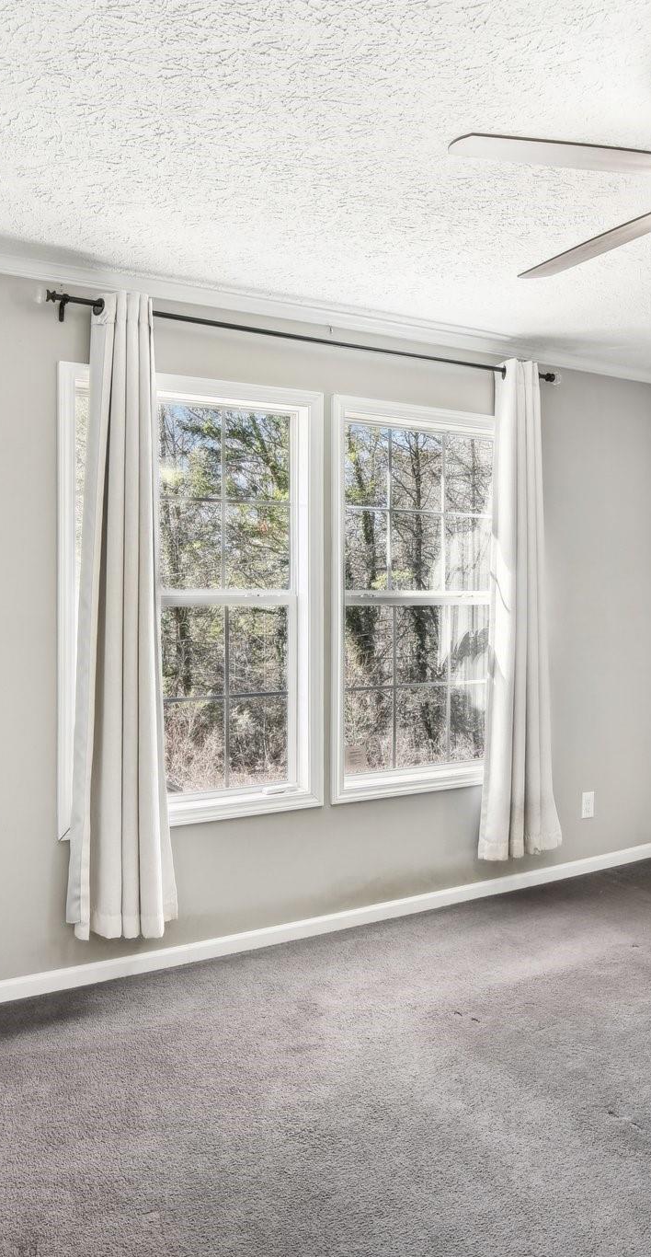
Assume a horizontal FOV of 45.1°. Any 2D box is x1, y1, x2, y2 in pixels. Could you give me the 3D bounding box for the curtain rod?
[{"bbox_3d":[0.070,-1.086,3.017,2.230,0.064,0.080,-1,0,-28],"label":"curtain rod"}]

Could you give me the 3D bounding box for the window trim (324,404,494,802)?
[{"bbox_3d":[0.450,-0.115,3.339,0.985,1.613,0.095,-1,0,-28],"label":"window trim"}]

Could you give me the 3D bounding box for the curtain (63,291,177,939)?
[{"bbox_3d":[-0.686,-0.049,2.621,0.360,2.135,0.120,-1,0,-28],"label":"curtain"}]

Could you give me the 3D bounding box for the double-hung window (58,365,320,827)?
[{"bbox_3d":[-0.451,-0.101,2.849,0.991,1.602,0.065,-1,0,-28],"label":"double-hung window"}]

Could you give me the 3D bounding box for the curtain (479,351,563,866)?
[{"bbox_3d":[0.841,-0.080,3.423,0.430,2.150,0.120,-1,0,-28],"label":"curtain"}]

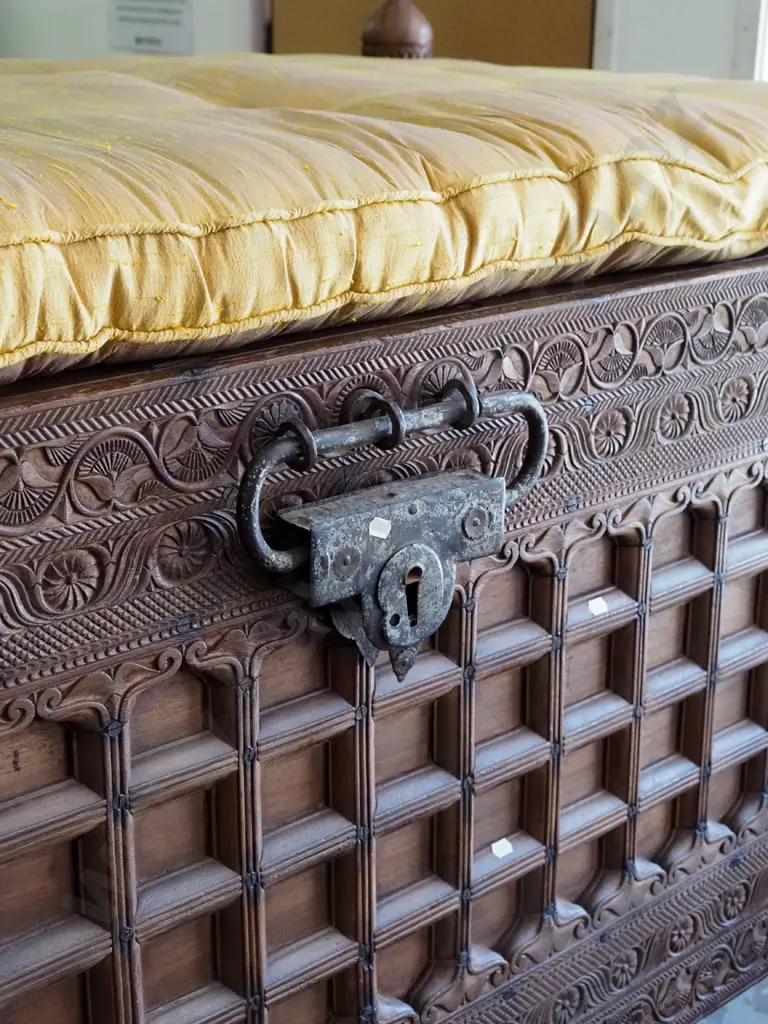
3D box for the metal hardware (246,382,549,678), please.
[{"bbox_3d":[0.008,0.012,0.827,0.209,0.157,0.041,-15,23,-39],"label":"metal hardware"}]

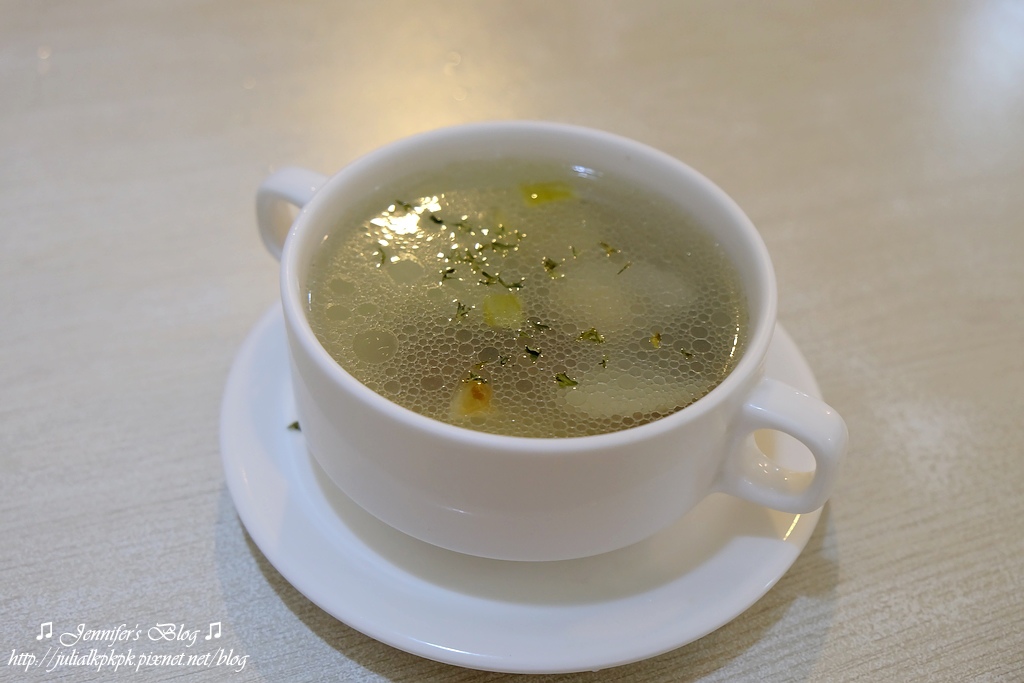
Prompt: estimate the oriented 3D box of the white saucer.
[{"bbox_3d":[0.004,0.023,0.322,0.159,0.020,0.159,2,45,-2],"label":"white saucer"}]

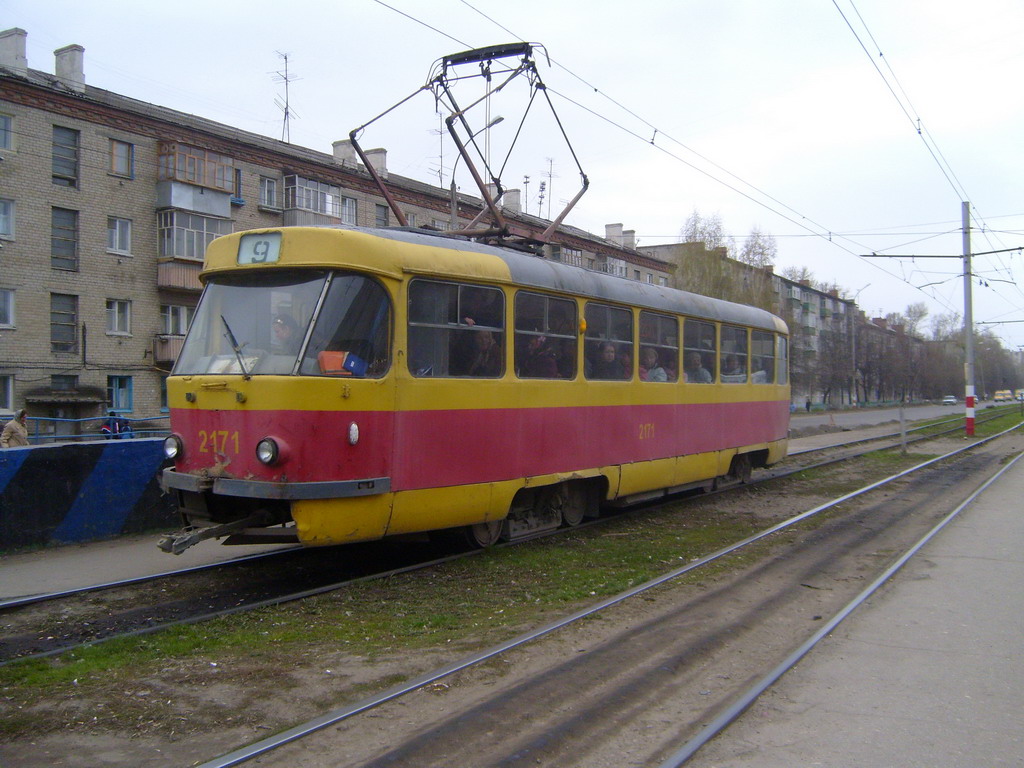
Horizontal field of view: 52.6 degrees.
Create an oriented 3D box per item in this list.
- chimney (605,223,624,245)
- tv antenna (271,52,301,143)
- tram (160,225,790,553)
[{"bbox_3d":[7.559,-10.810,76.188,1.250,1.877,0.500,0,-1,31],"label":"chimney"},{"bbox_3d":[-11.588,-14.715,53.036,1.200,4.685,1.300,0,0,17],"label":"tv antenna"},{"bbox_3d":[1.049,0.145,14.278,2.500,3.120,14.200,0,-1,31],"label":"tram"}]

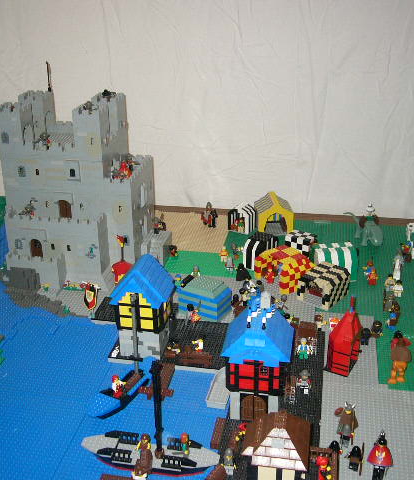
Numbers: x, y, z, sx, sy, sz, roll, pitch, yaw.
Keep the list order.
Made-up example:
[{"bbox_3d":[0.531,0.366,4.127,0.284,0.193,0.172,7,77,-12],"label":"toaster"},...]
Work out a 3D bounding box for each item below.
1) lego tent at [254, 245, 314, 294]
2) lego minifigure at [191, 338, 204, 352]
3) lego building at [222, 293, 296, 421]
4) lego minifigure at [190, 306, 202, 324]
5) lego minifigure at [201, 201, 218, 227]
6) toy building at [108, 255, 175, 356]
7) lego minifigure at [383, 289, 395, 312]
[{"bbox_3d":[0.191,0.062,1.561,0.095,0.078,0.105,-20,32,-36],"label":"lego tent"},{"bbox_3d":[-0.018,0.206,1.264,0.024,0.034,0.023,1,26,2],"label":"lego minifigure"},{"bbox_3d":[0.088,0.201,1.100,0.112,0.206,0.106,4,26,10],"label":"lego building"},{"bbox_3d":[-0.025,0.165,1.429,0.025,0.042,0.016,4,26,10],"label":"lego minifigure"},{"bbox_3d":[0.008,-0.074,1.854,0.025,0.071,0.058,-13,28,-24],"label":"lego minifigure"},{"bbox_3d":[-0.127,0.134,1.310,0.104,0.205,0.093,4,26,12],"label":"toy building"},{"bbox_3d":[0.410,0.140,1.455,0.025,0.043,0.016,4,26,10],"label":"lego minifigure"}]

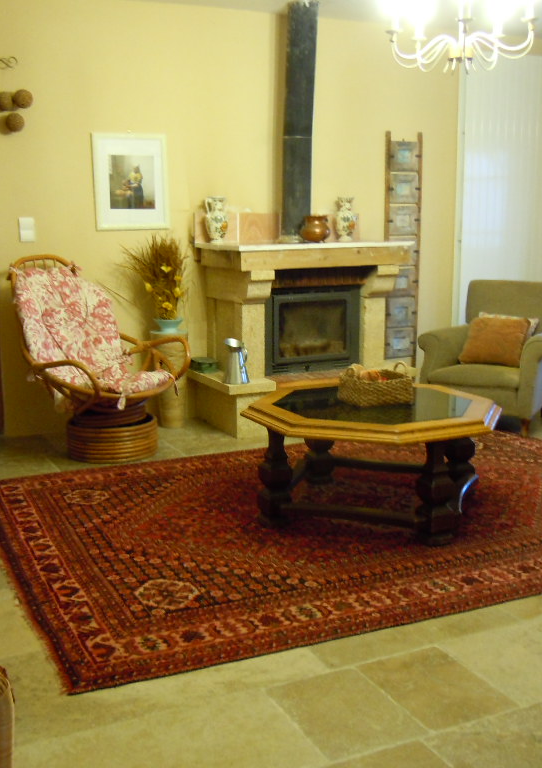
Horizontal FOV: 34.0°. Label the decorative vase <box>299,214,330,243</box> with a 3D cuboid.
[{"bbox_3d":[0.281,-0.984,5.649,0.205,0.172,0.205,0,9,0],"label":"decorative vase"}]

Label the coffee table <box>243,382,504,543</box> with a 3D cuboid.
[{"bbox_3d":[0.443,0.314,3.850,1.046,0.460,1.046,-5,10,-24],"label":"coffee table"}]

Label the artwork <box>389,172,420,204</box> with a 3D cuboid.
[{"bbox_3d":[0.951,-1.394,6.321,0.250,0.219,0.025,-6,12,-26],"label":"artwork"}]

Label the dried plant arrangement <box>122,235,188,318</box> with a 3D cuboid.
[{"bbox_3d":[-0.712,-0.614,5.446,0.414,0.598,0.391,-5,10,-24],"label":"dried plant arrangement"}]

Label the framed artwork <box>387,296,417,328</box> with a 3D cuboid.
[{"bbox_3d":[0.956,-0.523,6.491,0.263,0.228,0.025,-6,12,-26],"label":"framed artwork"}]

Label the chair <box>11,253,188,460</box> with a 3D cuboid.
[{"bbox_3d":[-0.925,-0.163,4.925,0.860,1.095,0.800,5,13,28],"label":"chair"}]

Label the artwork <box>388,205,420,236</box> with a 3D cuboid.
[{"bbox_3d":[0.952,-1.174,6.364,0.256,0.222,0.025,-6,12,-26],"label":"artwork"}]

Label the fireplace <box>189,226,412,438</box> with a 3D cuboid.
[{"bbox_3d":[0.226,-0.342,5.814,1.380,1.138,0.759,-5,10,-24],"label":"fireplace"}]

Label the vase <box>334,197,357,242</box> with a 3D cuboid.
[{"bbox_3d":[0.482,-1.077,5.832,0.149,0.282,0.144,0,9,0],"label":"vase"}]

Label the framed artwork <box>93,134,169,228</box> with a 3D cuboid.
[{"bbox_3d":[-0.857,-1.239,5.432,0.471,0.579,0.025,-6,12,-26],"label":"framed artwork"}]

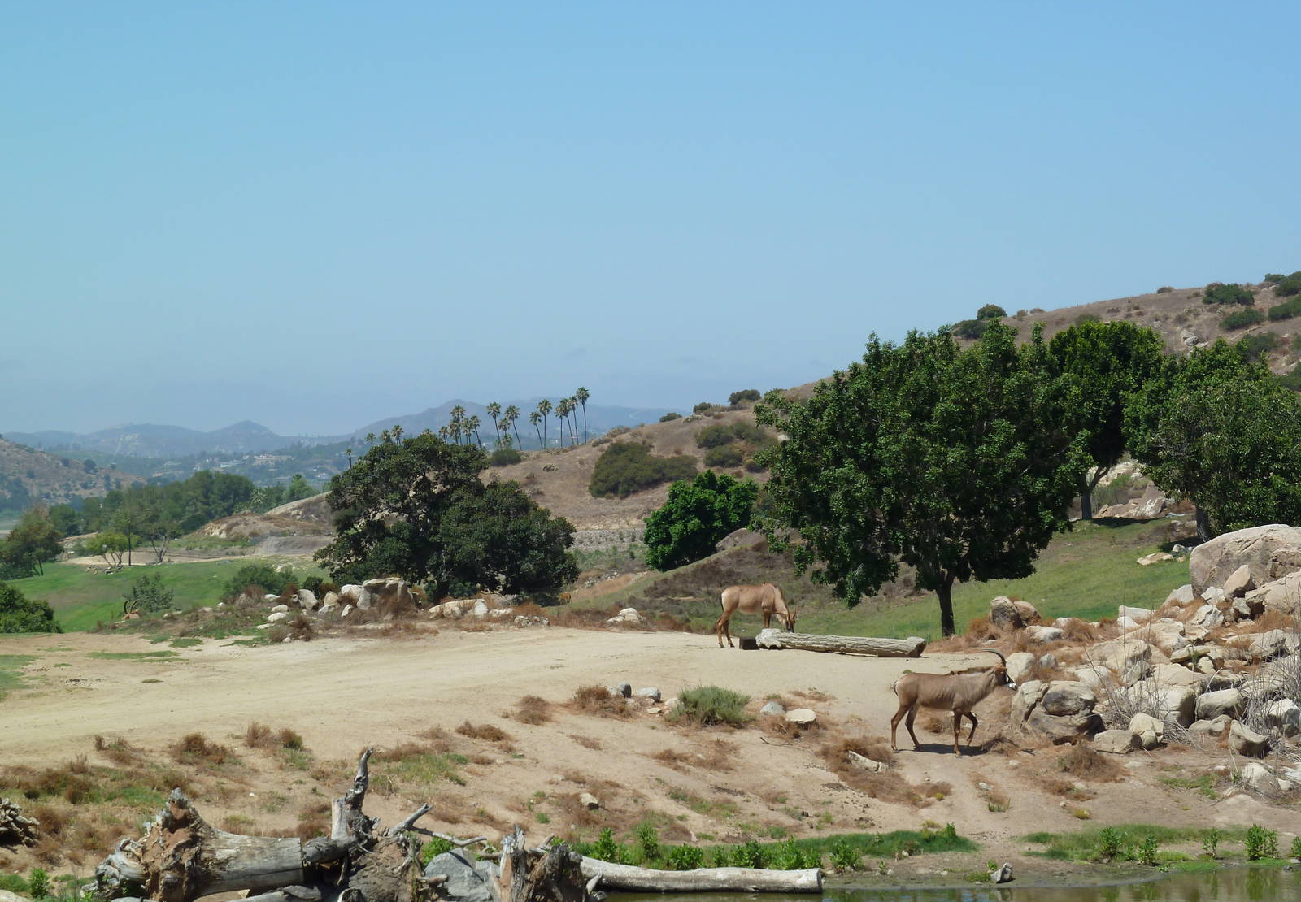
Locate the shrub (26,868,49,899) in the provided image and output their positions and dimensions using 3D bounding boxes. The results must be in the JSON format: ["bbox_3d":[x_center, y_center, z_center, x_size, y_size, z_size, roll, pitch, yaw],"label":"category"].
[{"bbox_3d":[-7.852,5.552,40.000,0.287,0.404,0.287,0,0,0],"label":"shrub"}]

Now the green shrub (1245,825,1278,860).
[{"bbox_3d":[8.472,5.439,43.300,0.451,0.508,0.400,0,0,0],"label":"green shrub"}]

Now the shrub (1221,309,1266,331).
[{"bbox_3d":[43.653,-9.667,230.000,3.300,1.600,3.000,0,0,0],"label":"shrub"}]

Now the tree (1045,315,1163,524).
[{"bbox_3d":[15.344,-1.009,105.000,4.600,6.800,4.500,0,0,0],"label":"tree"}]

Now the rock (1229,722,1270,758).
[{"bbox_3d":[10.067,4.858,52.500,0.684,0.633,0.616,0,0,0],"label":"rock"}]

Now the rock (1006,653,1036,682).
[{"bbox_3d":[7.126,4.164,60.000,0.586,0.606,0.528,0,0,0],"label":"rock"}]

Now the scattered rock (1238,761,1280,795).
[{"bbox_3d":[9.173,4.931,47.000,0.597,0.505,0.500,0,0,0],"label":"scattered rock"}]

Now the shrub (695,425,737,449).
[{"bbox_3d":[5.464,-1.186,260.000,3.389,1.948,3.050,0,0,0],"label":"shrub"}]

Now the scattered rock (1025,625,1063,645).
[{"bbox_3d":[8.017,3.755,63.500,0.790,0.420,0.600,0,0,0],"label":"scattered rock"}]

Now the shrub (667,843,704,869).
[{"bbox_3d":[0.490,5.697,43.600,0.510,0.430,0.470,0,0,0],"label":"shrub"}]

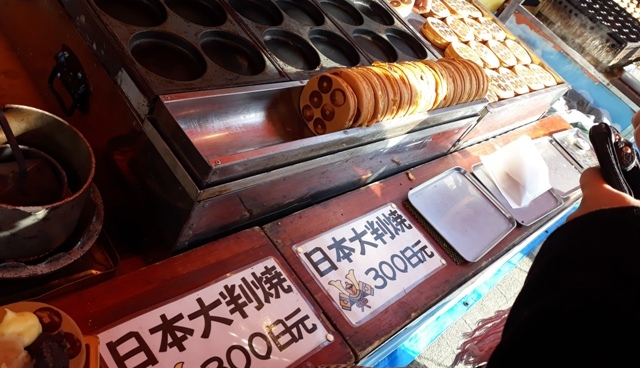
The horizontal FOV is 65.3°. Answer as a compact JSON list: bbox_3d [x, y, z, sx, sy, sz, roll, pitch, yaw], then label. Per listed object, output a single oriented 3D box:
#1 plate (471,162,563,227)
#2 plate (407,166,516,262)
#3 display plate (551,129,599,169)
[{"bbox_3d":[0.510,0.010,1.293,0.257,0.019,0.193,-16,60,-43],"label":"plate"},{"bbox_3d":[0.310,0.060,1.087,0.257,0.019,0.193,-22,64,-45],"label":"plate"},{"bbox_3d":[0.886,-0.104,1.664,0.257,0.019,0.193,-13,59,-42],"label":"display plate"}]

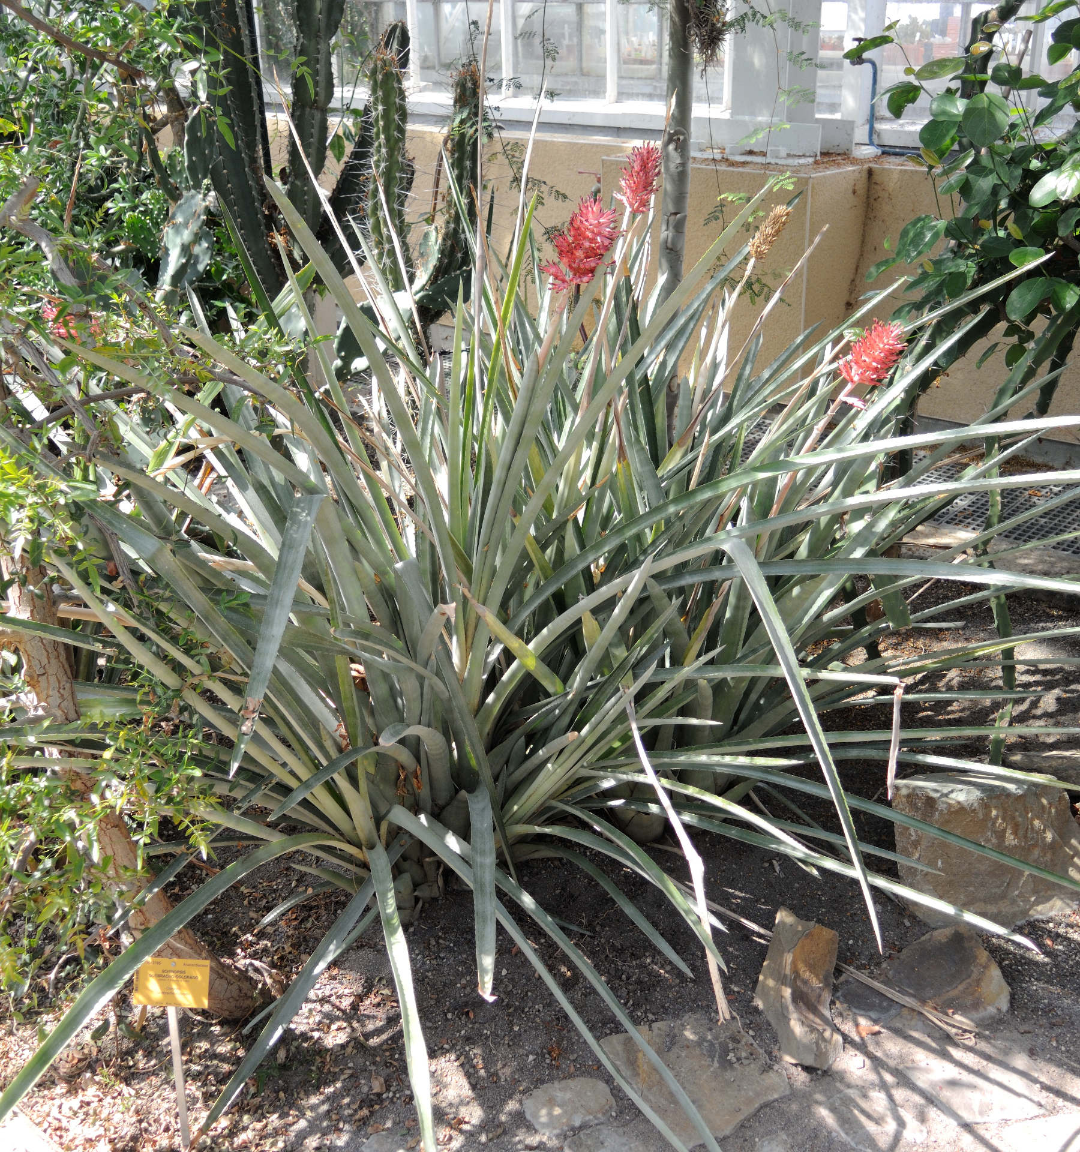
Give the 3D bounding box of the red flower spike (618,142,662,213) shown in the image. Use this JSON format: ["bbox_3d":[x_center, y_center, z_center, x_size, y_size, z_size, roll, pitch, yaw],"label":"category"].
[{"bbox_3d":[0.220,-0.869,3.000,0.088,0.155,0.088,8,22,-3],"label":"red flower spike"}]

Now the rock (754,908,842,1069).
[{"bbox_3d":[0.409,0.641,2.191,0.125,0.130,0.260,2,22,6],"label":"rock"}]

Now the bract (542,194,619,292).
[{"bbox_3d":[0.074,-0.583,2.400,0.112,0.165,0.112,12,21,-5],"label":"bract"}]

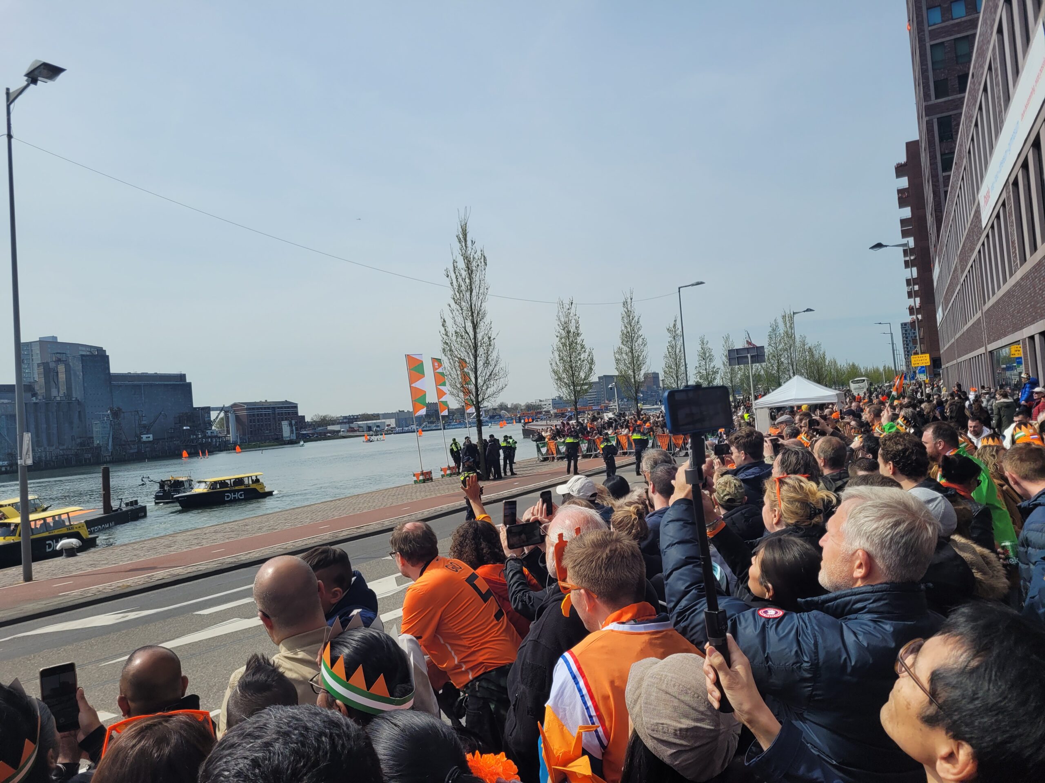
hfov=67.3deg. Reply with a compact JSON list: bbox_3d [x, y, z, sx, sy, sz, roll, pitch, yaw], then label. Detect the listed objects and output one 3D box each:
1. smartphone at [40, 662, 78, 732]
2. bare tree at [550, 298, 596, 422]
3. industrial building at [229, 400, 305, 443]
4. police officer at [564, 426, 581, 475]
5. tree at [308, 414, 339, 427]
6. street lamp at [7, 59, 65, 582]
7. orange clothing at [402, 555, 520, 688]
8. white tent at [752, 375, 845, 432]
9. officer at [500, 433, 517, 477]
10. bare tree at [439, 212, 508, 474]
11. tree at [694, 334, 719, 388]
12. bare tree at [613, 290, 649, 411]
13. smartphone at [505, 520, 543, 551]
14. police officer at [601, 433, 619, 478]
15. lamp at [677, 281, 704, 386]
[{"bbox_3d":[-1.062,0.704,1.800,0.072,0.148,0.009,-6,-10,-21],"label":"smartphone"},{"bbox_3d":[2.815,-0.721,43.300,2.500,9.000,2.500,-5,-2,-6],"label":"bare tree"},{"bbox_3d":[-167.667,19.767,515.000,17.000,26.500,50.000,-6,-2,27],"label":"industrial building"},{"bbox_3d":[1.907,2.255,29.800,0.500,1.840,0.340,-5,-2,14],"label":"police officer"},{"bbox_3d":[-120.923,19.507,479.952,17.000,12.500,15.000,-5,-2,0],"label":"tree"},{"bbox_3d":[-9.545,-1.317,15.563,1.750,10.170,0.500,-6,-2,26],"label":"street lamp"},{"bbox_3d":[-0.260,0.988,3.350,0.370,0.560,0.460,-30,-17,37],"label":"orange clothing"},{"bbox_3d":[11.005,0.948,31.078,3.050,3.170,3.050,-6,-2,27],"label":"white tent"},{"bbox_3d":[-0.651,2.841,34.800,0.450,1.840,0.550,-5,-2,17],"label":"officer"},{"bbox_3d":[-2.099,-2.028,34.200,2.800,11.600,2.800,-5,-2,-6],"label":"bare tree"},{"bbox_3d":[15.747,-0.876,66.497,2.300,7.770,2.300,-5,-2,13],"label":"tree"},{"bbox_3d":[7.415,-1.654,53.000,2.400,10.300,2.400,-5,-2,-6],"label":"bare tree"},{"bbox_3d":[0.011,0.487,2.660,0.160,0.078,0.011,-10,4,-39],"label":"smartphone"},{"bbox_3d":[3.091,2.281,27.599,0.400,1.720,0.540,-4,-2,-32],"label":"police officer"},{"bbox_3d":[10.212,-1.718,45.621,1.650,9.250,0.350,-6,-2,26],"label":"lamp"}]

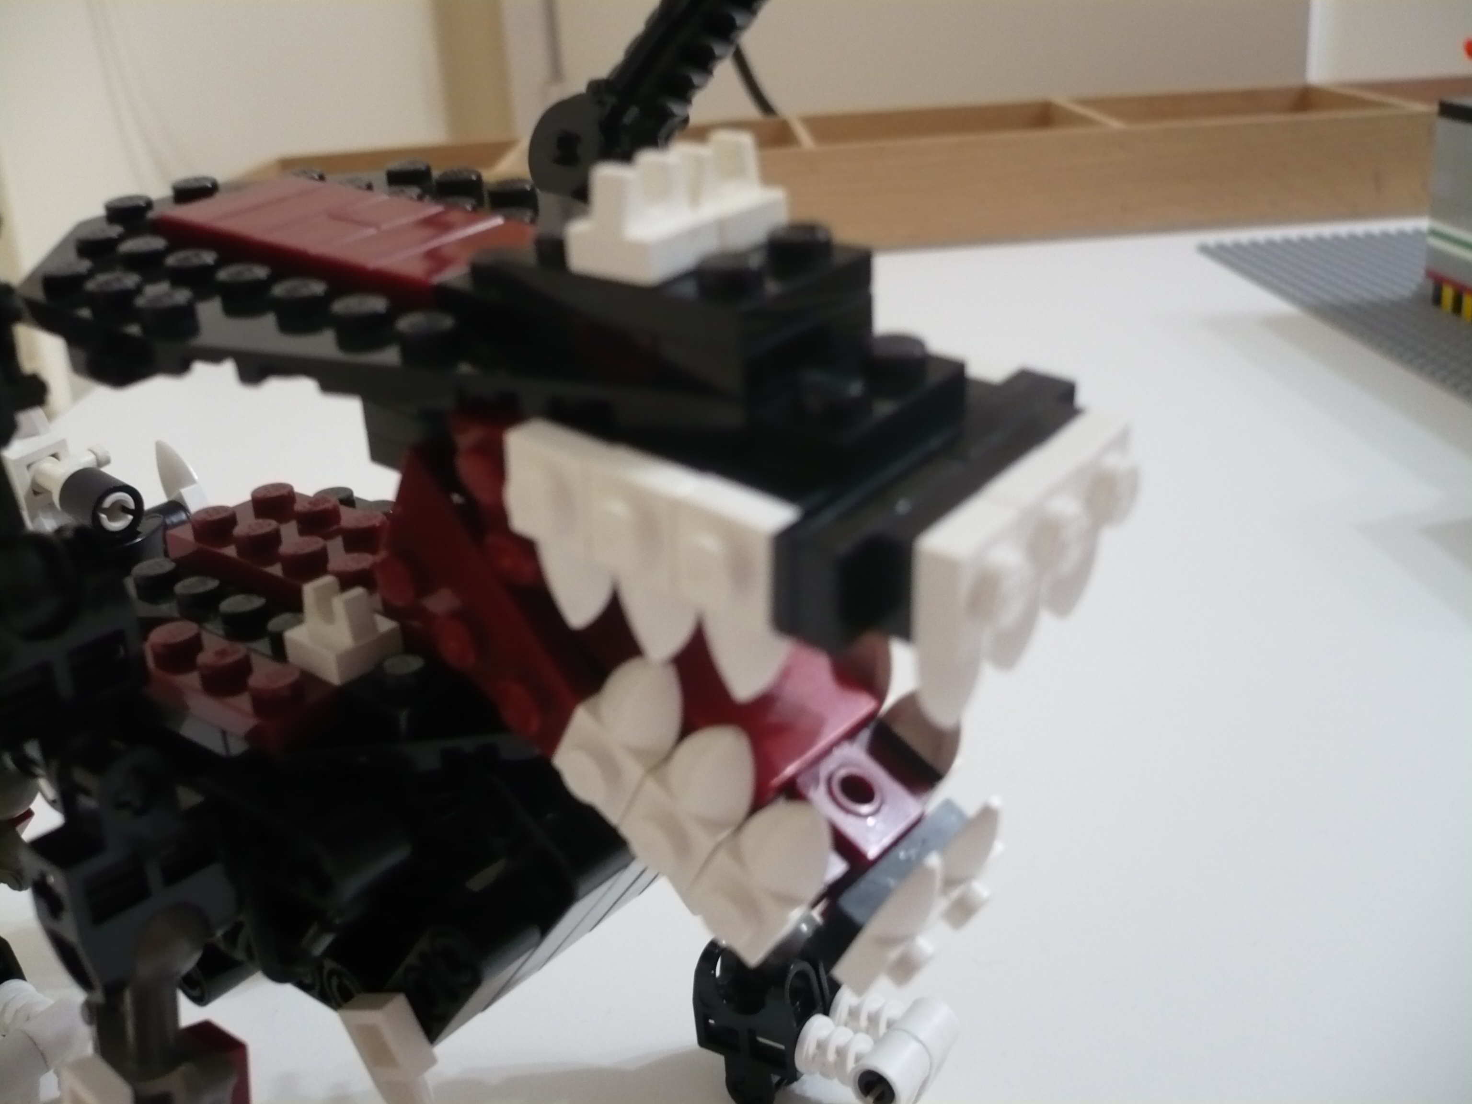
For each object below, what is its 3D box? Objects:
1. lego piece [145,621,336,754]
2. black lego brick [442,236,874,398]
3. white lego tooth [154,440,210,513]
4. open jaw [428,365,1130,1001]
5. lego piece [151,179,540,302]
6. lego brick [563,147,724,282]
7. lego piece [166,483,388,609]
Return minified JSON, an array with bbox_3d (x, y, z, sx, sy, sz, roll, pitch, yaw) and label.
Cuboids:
[{"bbox_3d":[-0.049,0.012,0.143,0.024,0.005,0.008,16,31,35],"label":"lego piece"},{"bbox_3d":[-0.007,-0.021,0.116,0.031,0.008,0.016,18,34,35],"label":"black lego brick"},{"bbox_3d":[-0.068,-0.008,0.186,0.005,0.015,0.008,-30,-4,-45],"label":"white lego tooth"},{"bbox_3d":[0.006,0.008,0.120,0.046,0.049,0.037,18,34,35],"label":"open jaw"},{"bbox_3d":[-0.035,-0.029,0.138,0.040,0.003,0.016,18,34,35],"label":"lego piece"},{"bbox_3d":[-0.007,-0.024,0.109,0.008,0.007,0.008,18,34,35],"label":"lego brick"},{"bbox_3d":[-0.046,-0.001,0.163,0.032,0.005,0.016,16,31,35],"label":"lego piece"}]

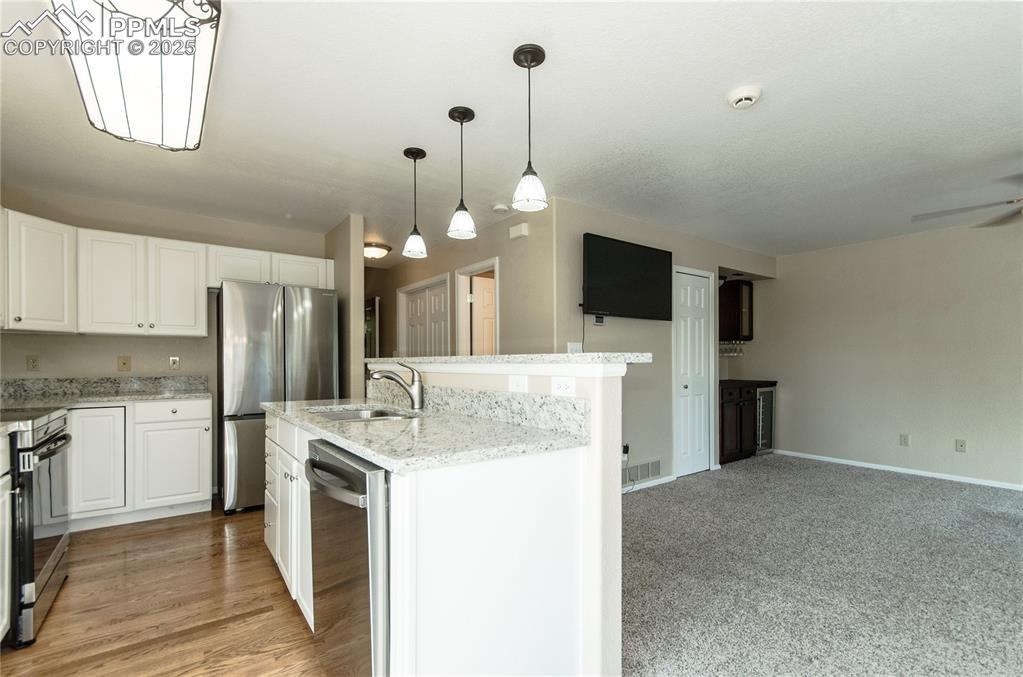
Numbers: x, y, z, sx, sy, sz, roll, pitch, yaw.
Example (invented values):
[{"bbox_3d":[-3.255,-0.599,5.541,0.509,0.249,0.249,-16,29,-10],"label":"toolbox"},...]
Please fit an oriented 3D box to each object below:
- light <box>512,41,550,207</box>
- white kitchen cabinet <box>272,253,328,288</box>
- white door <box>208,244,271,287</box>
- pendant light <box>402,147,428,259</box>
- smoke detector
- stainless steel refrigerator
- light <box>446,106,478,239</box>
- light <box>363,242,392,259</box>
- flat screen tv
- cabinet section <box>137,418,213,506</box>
[{"bbox_3d":[0.077,-0.864,1.755,0.147,0.650,0.147,0,-3,0],"label":"light"},{"bbox_3d":[-2.042,-0.583,4.057,0.479,0.340,0.320,2,-4,-41],"label":"white kitchen cabinet"},{"bbox_3d":[-2.320,-0.591,3.642,0.460,0.350,0.025,1,-2,-37],"label":"white door"},{"bbox_3d":[-0.591,-0.826,2.596,0.152,0.635,0.152,2,-4,-38],"label":"pendant light"},{"bbox_3d":[1.122,-1.153,2.039,0.150,0.050,0.150,0,-3,0],"label":"smoke detector"},{"bbox_3d":[-2.059,0.479,3.769,0.870,1.770,0.720,2,-4,-41],"label":"stainless steel refrigerator"},{"bbox_3d":[-0.255,-0.850,2.179,0.153,0.633,0.153,0,-3,0],"label":"light"},{"bbox_3d":[-1.400,-0.910,4.346,0.370,0.160,0.370,2,-4,-38],"label":"light"},{"bbox_3d":[1.052,-0.499,3.716,1.180,0.655,0.060,2,-4,-38],"label":"flat screen tv"},{"bbox_3d":[-2.517,0.928,3.165,0.450,0.590,0.030,2,-4,-41],"label":"cabinet section"}]

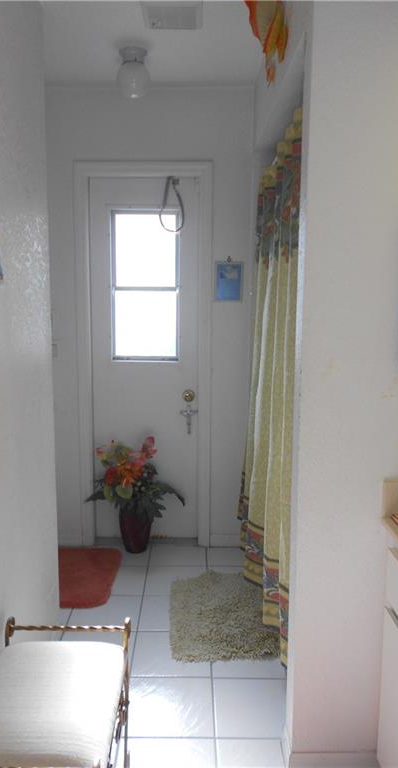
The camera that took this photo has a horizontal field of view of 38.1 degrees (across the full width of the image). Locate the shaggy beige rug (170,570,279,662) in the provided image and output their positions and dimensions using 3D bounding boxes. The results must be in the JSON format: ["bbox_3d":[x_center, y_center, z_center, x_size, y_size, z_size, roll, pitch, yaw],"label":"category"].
[{"bbox_3d":[0.123,1.002,2.547,0.490,0.036,0.678,0,7,0],"label":"shaggy beige rug"}]

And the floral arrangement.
[{"bbox_3d":[-0.342,0.522,3.136,0.505,0.460,0.330,0,7,0],"label":"floral arrangement"}]

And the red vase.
[{"bbox_3d":[-0.354,0.805,3.231,0.172,0.246,0.172,0,7,0],"label":"red vase"}]

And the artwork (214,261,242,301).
[{"bbox_3d":[0.160,-0.542,3.066,0.158,0.220,0.016,0,7,0],"label":"artwork"}]

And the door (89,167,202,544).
[{"bbox_3d":[-0.297,-0.107,3.218,0.591,2.010,0.045,0,7,0],"label":"door"}]

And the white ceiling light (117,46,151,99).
[{"bbox_3d":[-0.290,-1.376,2.561,0.147,0.197,0.147,0,7,0],"label":"white ceiling light"}]

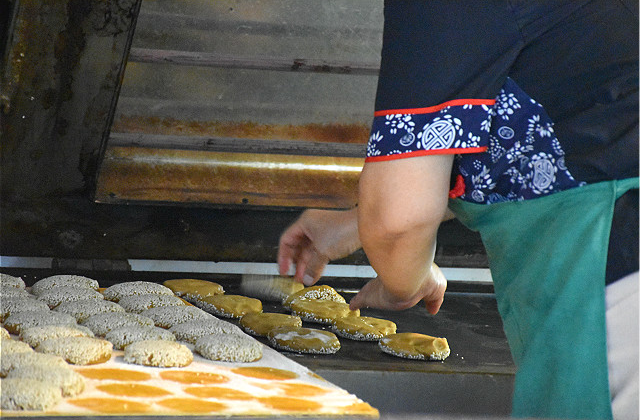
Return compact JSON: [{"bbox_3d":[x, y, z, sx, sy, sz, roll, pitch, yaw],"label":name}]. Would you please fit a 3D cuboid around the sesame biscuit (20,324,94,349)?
[{"bbox_3d":[-0.295,0.144,4.203,0.084,0.022,0.084,2,8,-23],"label":"sesame biscuit"}]

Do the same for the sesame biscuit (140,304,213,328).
[{"bbox_3d":[-0.173,0.132,4.542,0.088,0.021,0.088,4,8,0],"label":"sesame biscuit"}]

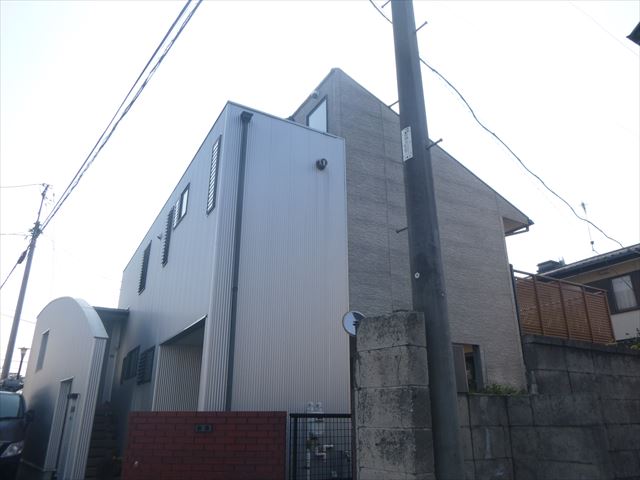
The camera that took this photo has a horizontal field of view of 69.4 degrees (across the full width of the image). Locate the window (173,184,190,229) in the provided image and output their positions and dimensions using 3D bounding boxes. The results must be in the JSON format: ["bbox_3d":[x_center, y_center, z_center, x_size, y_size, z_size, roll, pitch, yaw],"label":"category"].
[{"bbox_3d":[-2.527,-0.619,8.470,0.100,0.579,0.800,12,-24,-28],"label":"window"}]

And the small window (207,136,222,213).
[{"bbox_3d":[-1.562,-0.966,6.824,0.100,1.176,0.390,12,-24,-28],"label":"small window"}]

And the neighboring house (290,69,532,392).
[{"bbox_3d":[0.813,1.719,11.428,5.054,7.351,7.000,11,-24,-27],"label":"neighboring house"}]

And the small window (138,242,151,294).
[{"bbox_3d":[-4.070,0.606,10.808,0.130,1.170,0.430,12,-24,-28],"label":"small window"}]

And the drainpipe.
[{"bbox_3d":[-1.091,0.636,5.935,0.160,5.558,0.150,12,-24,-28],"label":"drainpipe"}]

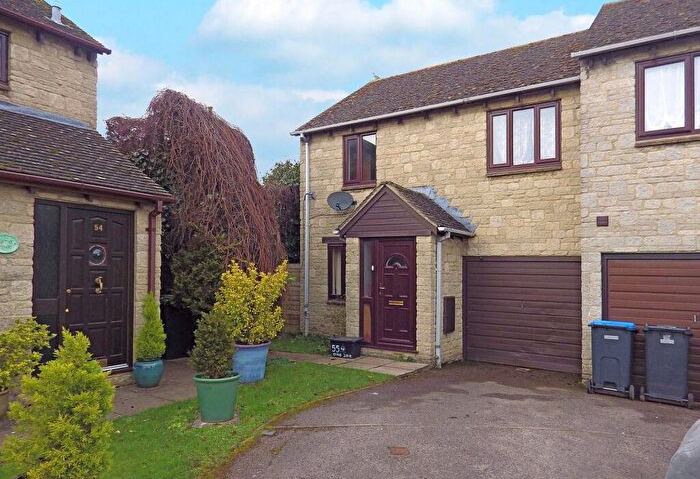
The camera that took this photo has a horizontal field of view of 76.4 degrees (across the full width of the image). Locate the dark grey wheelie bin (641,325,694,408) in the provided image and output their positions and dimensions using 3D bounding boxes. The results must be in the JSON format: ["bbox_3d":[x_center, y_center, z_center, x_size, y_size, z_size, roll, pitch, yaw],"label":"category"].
[{"bbox_3d":[4.678,1.825,6.631,0.580,1.070,0.700,-1,-3,33],"label":"dark grey wheelie bin"}]

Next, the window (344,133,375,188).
[{"bbox_3d":[0.252,-1.968,10.918,0.950,1.320,0.120,-1,-3,33],"label":"window"}]

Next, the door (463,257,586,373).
[{"bbox_3d":[3.354,1.420,8.863,2.260,2.160,0.100,-1,-3,33],"label":"door"}]

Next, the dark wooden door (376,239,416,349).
[{"bbox_3d":[0.918,1.085,8.750,0.870,2.100,0.090,-1,-3,33],"label":"dark wooden door"}]

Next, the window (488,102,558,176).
[{"bbox_3d":[3.443,-2.018,8.878,1.400,1.340,0.120,-1,-3,33],"label":"window"}]

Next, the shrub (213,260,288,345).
[{"bbox_3d":[-1.387,0.878,6.200,1.040,1.200,0.920,1,-3,-12],"label":"shrub"}]

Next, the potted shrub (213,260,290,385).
[{"bbox_3d":[-1.380,1.112,6.133,1.030,1.660,0.950,0,-2,-13],"label":"potted shrub"}]

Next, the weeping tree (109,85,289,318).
[{"bbox_3d":[-3.577,-0.648,10.300,4.100,5.600,3.600,1,-3,-19],"label":"weeping tree"}]

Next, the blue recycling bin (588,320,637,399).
[{"bbox_3d":[4.116,1.835,6.990,0.580,1.070,0.700,-1,-3,33],"label":"blue recycling bin"}]

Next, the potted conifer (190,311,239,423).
[{"bbox_3d":[-1.369,1.266,4.530,0.490,1.060,0.480,1,-3,-12],"label":"potted conifer"}]

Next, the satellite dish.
[{"bbox_3d":[-0.232,-0.927,10.851,0.630,0.480,0.330,0,-3,12],"label":"satellite dish"}]

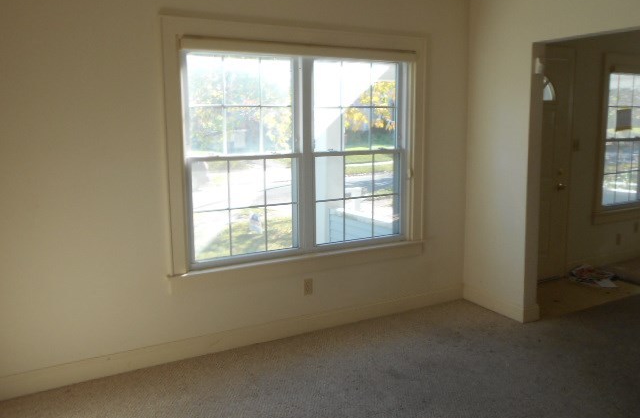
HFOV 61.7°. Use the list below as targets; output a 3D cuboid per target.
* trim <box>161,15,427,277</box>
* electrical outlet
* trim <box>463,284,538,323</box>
[{"bbox_3d":[-0.058,-0.437,3.686,1.974,1.554,0.095,-6,10,-28],"label":"trim"},{"bbox_3d":[-0.081,0.558,3.815,0.071,0.118,0.015,-6,10,-28],"label":"electrical outlet"},{"bbox_3d":[1.416,0.734,4.272,0.134,0.136,0.654,-6,10,-28],"label":"trim"}]

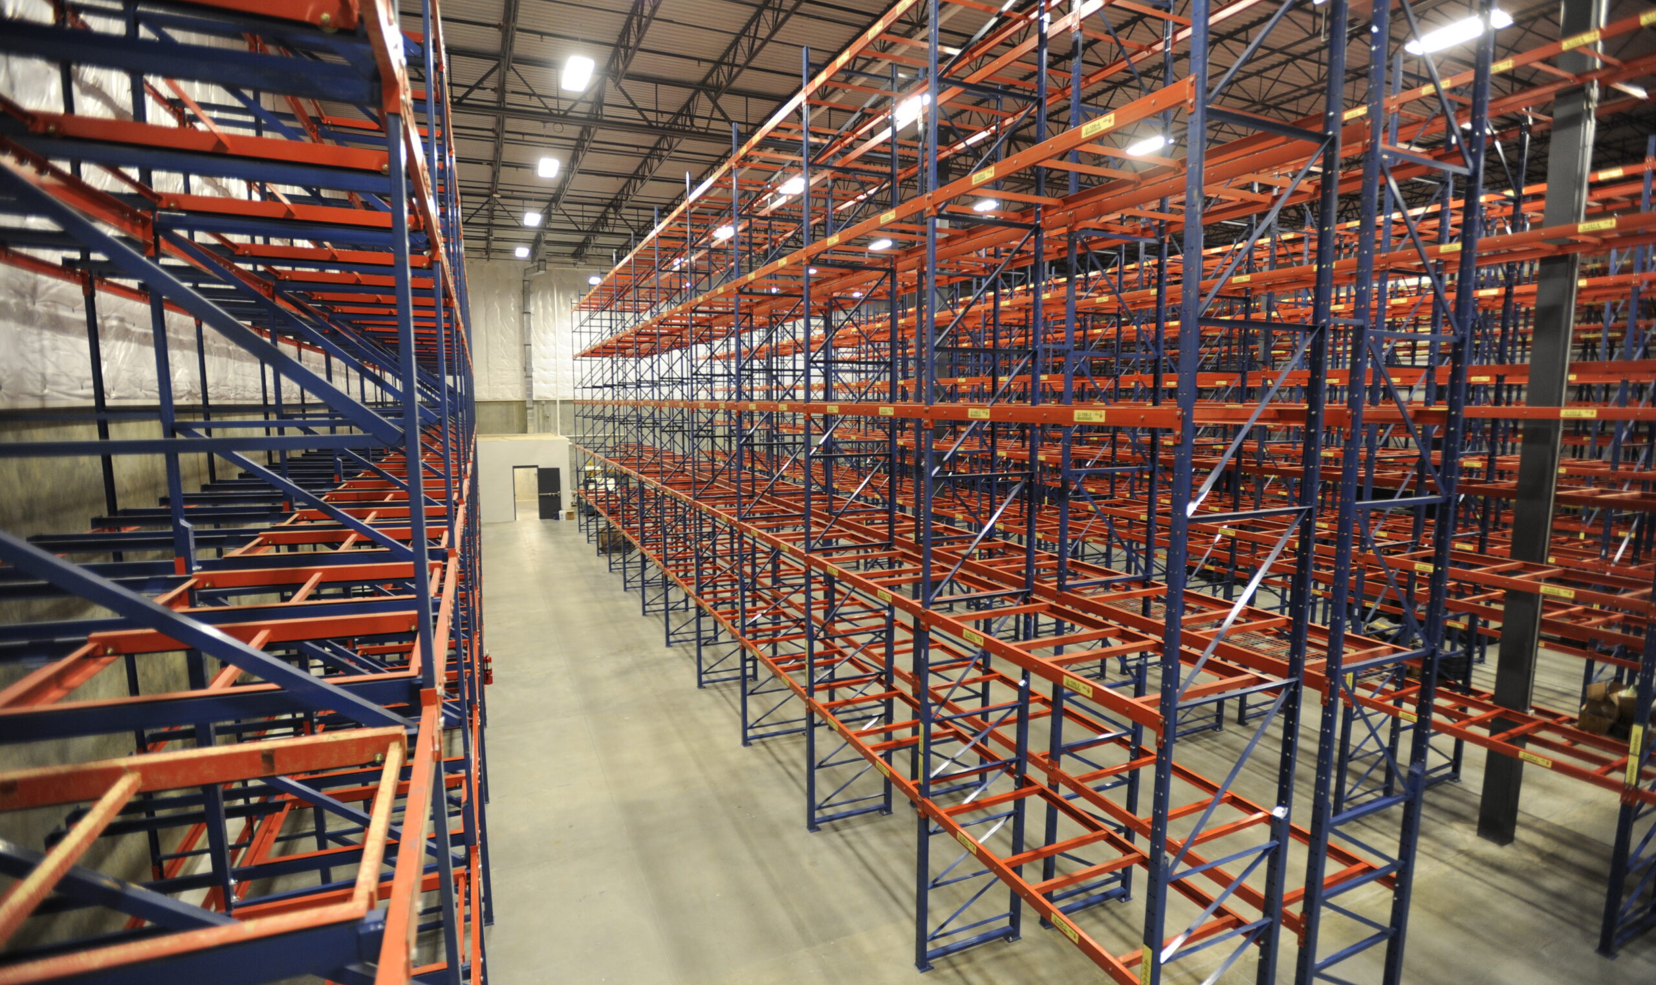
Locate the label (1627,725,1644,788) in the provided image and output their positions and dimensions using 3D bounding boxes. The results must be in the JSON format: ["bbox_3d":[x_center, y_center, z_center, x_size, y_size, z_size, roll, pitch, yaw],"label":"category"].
[{"bbox_3d":[6.960,2.270,6.740,0.005,0.530,0.064,-3,7,-24],"label":"label"}]

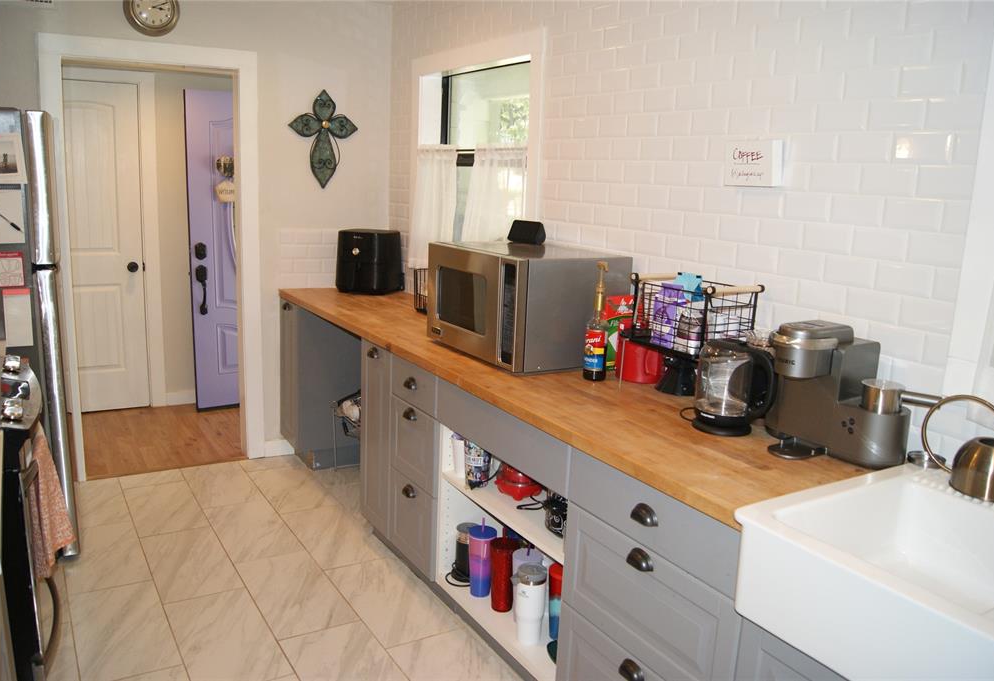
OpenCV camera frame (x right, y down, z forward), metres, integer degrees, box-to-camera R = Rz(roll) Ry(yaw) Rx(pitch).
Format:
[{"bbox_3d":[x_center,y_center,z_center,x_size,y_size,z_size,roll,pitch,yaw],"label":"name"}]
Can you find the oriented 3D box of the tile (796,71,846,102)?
[{"bbox_3d":[0.861,-0.673,2.049,0.009,0.076,0.150,-5,14,-32],"label":"tile"}]

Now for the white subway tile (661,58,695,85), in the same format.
[{"bbox_3d":[0.585,-0.861,2.477,0.010,0.079,0.153,-5,14,-32],"label":"white subway tile"}]

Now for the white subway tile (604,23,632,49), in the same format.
[{"bbox_3d":[0.427,-1.075,2.709,0.009,0.076,0.152,-7,15,-32],"label":"white subway tile"}]

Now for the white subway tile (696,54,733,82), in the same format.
[{"bbox_3d":[0.664,-0.829,2.349,0.010,0.079,0.153,-5,14,-32],"label":"white subway tile"}]

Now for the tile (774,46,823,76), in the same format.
[{"bbox_3d":[0.829,-0.765,2.103,0.010,0.077,0.151,-6,15,-32],"label":"tile"}]

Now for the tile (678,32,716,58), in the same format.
[{"bbox_3d":[0.627,-0.913,2.389,0.009,0.076,0.150,-5,14,-32],"label":"tile"}]

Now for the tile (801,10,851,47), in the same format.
[{"bbox_3d":[0.855,-0.815,1.997,0.009,0.075,0.150,-5,14,-31],"label":"tile"}]

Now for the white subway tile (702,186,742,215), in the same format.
[{"bbox_3d":[0.687,-0.426,2.338,0.009,0.075,0.150,-5,14,-31],"label":"white subway tile"}]

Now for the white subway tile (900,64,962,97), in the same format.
[{"bbox_3d":[1.021,-0.614,1.801,0.009,0.076,0.150,-5,14,-32],"label":"white subway tile"}]

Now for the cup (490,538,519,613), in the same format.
[{"bbox_3d":[0.024,0.811,2.654,0.100,0.255,0.100,2,12,0],"label":"cup"}]

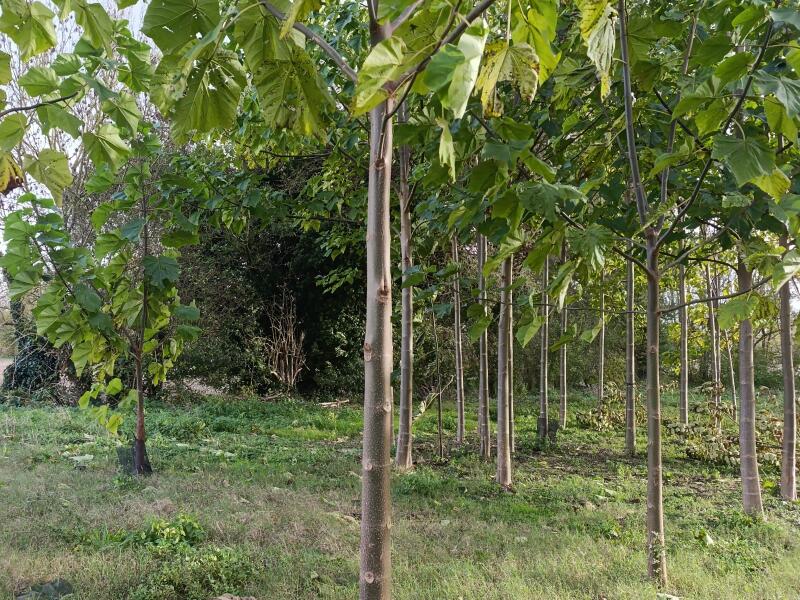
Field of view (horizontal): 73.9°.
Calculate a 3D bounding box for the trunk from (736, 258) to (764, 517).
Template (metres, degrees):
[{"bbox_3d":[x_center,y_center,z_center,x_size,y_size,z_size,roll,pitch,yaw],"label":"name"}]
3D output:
[{"bbox_3d":[3.342,0.799,5.091,0.165,2.437,0.145,0,-5,0],"label":"trunk"}]

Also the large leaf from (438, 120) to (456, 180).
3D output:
[{"bbox_3d":[0.250,-0.793,2.800,0.110,0.330,0.100,0,-5,0],"label":"large leaf"}]

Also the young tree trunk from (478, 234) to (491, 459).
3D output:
[{"bbox_3d":[1.209,0.634,7.557,0.125,3.180,0.120,0,-5,0],"label":"young tree trunk"}]

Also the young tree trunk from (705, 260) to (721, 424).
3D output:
[{"bbox_3d":[5.985,0.885,10.164,0.140,3.162,0.130,0,-5,0],"label":"young tree trunk"}]

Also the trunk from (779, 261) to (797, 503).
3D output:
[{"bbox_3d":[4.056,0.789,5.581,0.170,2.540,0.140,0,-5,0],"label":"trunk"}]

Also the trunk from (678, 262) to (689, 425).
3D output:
[{"bbox_3d":[5.776,0.873,10.829,0.145,3.310,0.140,0,-5,0],"label":"trunk"}]

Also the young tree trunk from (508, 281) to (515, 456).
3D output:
[{"bbox_3d":[1.676,0.934,7.917,0.100,2.649,0.100,0,-5,0],"label":"young tree trunk"}]

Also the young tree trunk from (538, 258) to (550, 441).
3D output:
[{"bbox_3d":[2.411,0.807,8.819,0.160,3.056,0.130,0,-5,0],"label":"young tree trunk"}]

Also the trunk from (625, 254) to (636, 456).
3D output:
[{"bbox_3d":[3.363,0.780,7.754,0.130,2.924,0.120,0,-5,0],"label":"trunk"}]

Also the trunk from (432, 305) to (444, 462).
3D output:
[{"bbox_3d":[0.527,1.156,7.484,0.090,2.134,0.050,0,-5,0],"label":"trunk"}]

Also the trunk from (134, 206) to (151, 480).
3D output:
[{"bbox_3d":[-3.197,0.418,6.599,0.130,3.432,0.120,0,-5,0],"label":"trunk"}]

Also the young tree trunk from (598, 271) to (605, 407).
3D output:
[{"bbox_3d":[5.073,0.972,13.360,0.110,3.460,0.100,0,-5,0],"label":"young tree trunk"}]

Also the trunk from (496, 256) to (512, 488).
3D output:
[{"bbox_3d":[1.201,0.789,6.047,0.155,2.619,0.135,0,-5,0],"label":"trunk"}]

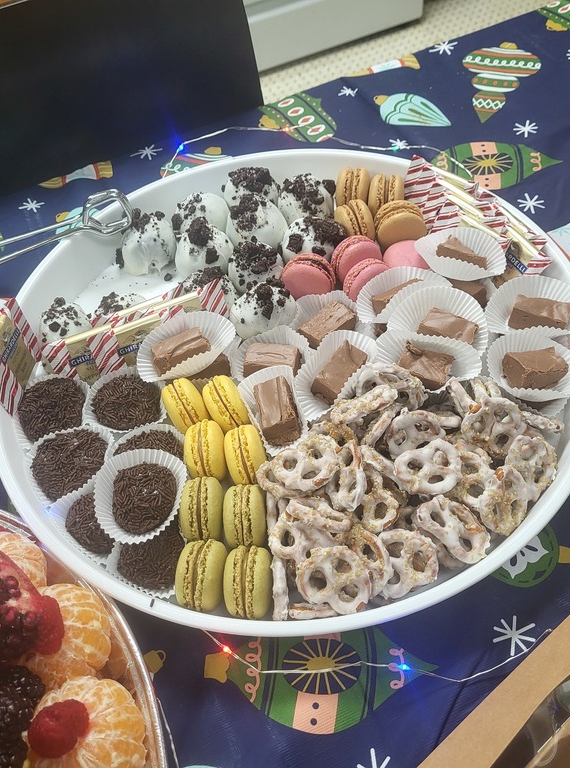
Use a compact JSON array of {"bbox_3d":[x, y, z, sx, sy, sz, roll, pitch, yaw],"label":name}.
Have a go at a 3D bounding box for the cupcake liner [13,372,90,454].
[{"bbox_3d":[-0.162,0.020,0.533,0.054,0.027,0.054,-8,52,0],"label":"cupcake liner"}]

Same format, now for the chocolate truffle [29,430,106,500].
[{"bbox_3d":[-0.139,0.052,0.497,0.046,0.037,0.044,-3,53,3],"label":"chocolate truffle"}]

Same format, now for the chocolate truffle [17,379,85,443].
[{"bbox_3d":[-0.159,0.018,0.524,0.044,0.040,0.044,-8,52,0],"label":"chocolate truffle"}]

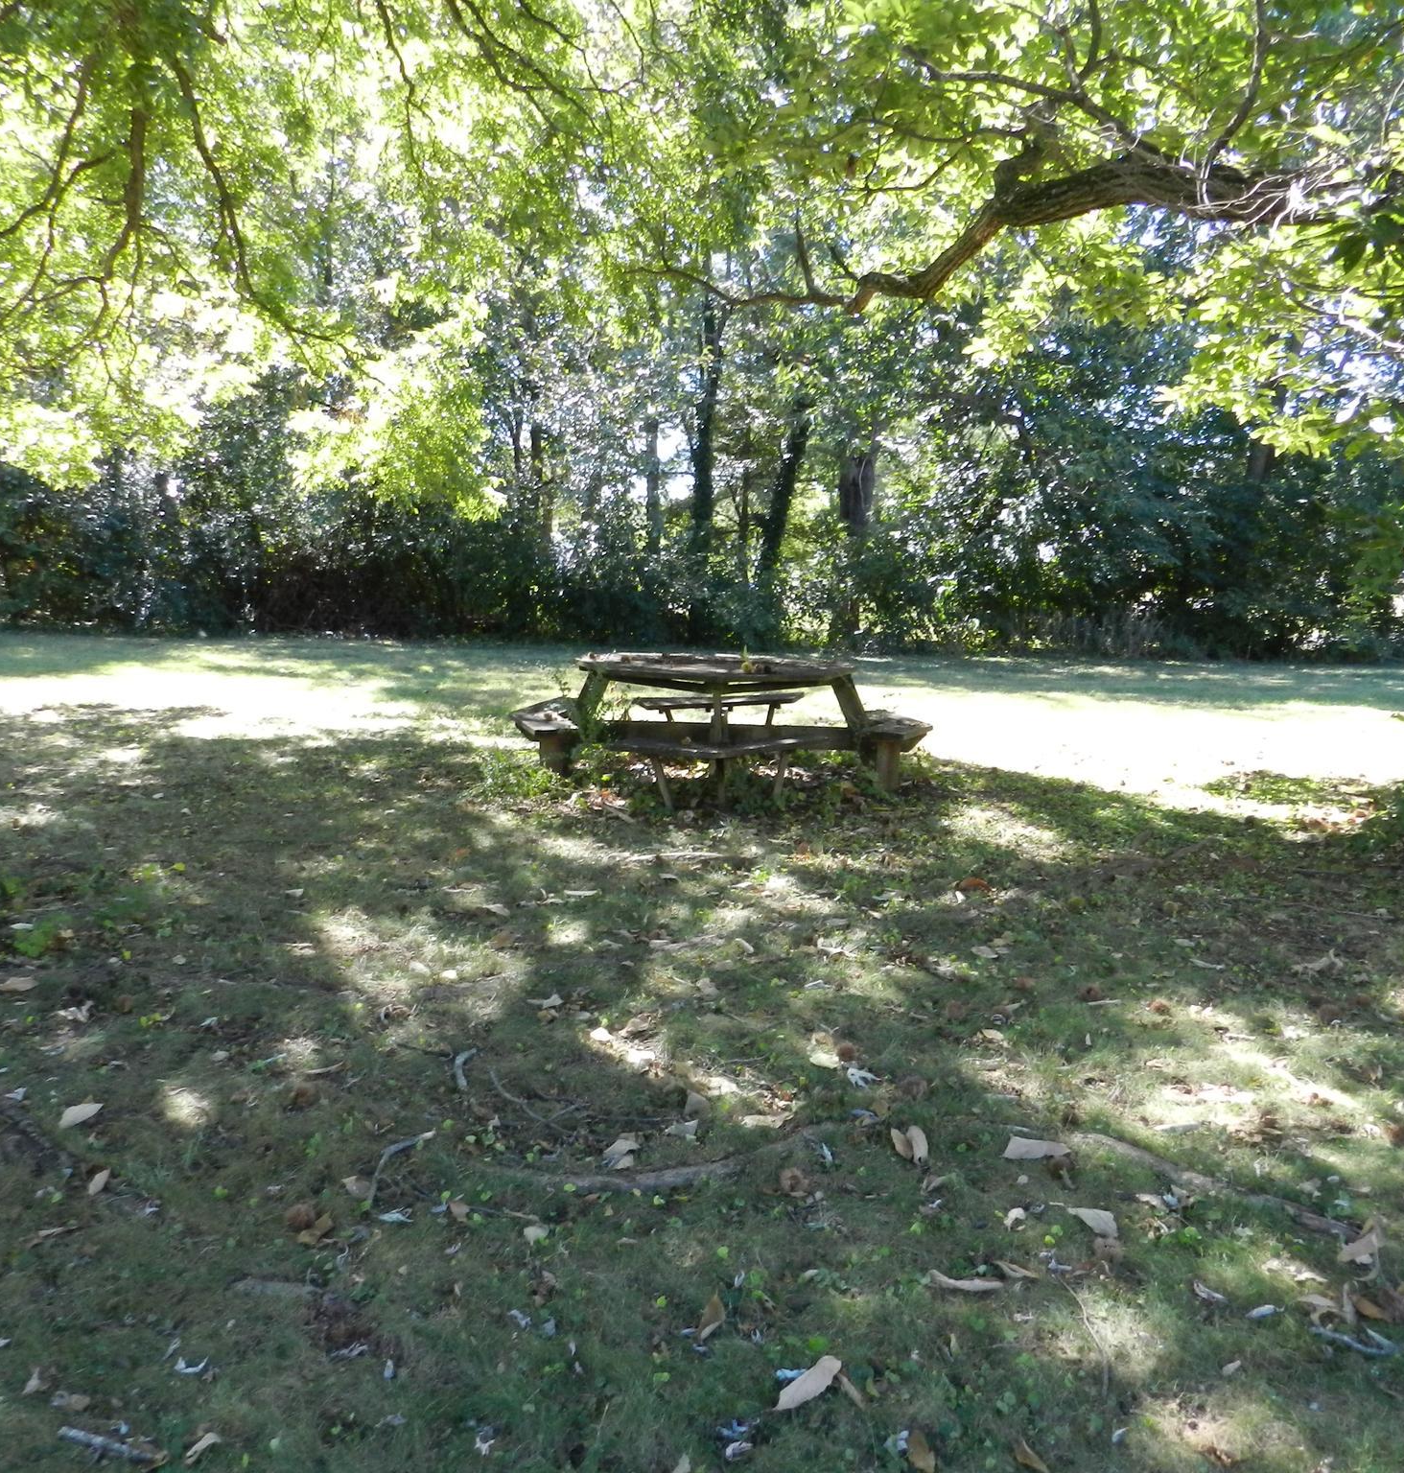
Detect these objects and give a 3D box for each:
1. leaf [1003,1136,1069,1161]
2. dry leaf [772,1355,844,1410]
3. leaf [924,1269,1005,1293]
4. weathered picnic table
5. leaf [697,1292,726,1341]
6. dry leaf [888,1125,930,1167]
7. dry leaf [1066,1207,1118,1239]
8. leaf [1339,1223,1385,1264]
[{"bbox_3d":[0.778,0.958,3.035,0.150,0.030,0.070,1,8,2],"label":"leaf"},{"bbox_3d":[0.174,1.063,2.145,0.065,0.045,0.155,9,11,43],"label":"dry leaf"},{"bbox_3d":[0.522,1.082,2.597,0.152,0.028,0.045,3,8,14],"label":"leaf"},{"bbox_3d":[0.101,-0.097,7.500,2.400,0.690,2.400,1,8,-2],"label":"weathered picnic table"},{"bbox_3d":[0.016,1.034,2.327,0.045,0.045,0.110,3,8,12],"label":"leaf"},{"bbox_3d":[0.495,0.976,3.109,0.082,0.045,0.140,0,8,-6],"label":"dry leaf"},{"bbox_3d":[0.846,1.053,2.829,0.060,0.025,0.125,-7,11,-41],"label":"dry leaf"},{"bbox_3d":[1.384,1.062,2.739,0.135,0.045,0.060,-6,10,-38],"label":"leaf"}]

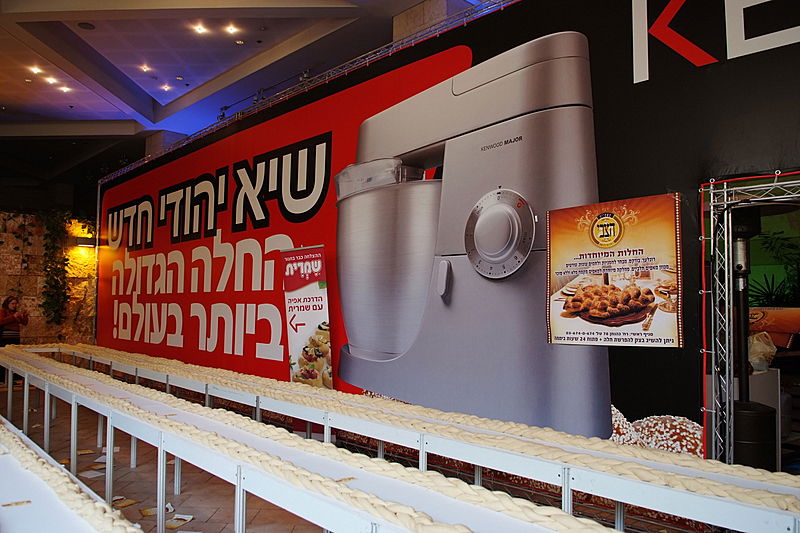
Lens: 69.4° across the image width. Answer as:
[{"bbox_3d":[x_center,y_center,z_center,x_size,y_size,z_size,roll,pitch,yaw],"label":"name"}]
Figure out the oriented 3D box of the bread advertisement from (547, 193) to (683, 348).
[{"bbox_3d":[1.470,0.050,4.063,0.020,1.008,0.987,5,-6,-43],"label":"bread advertisement"}]

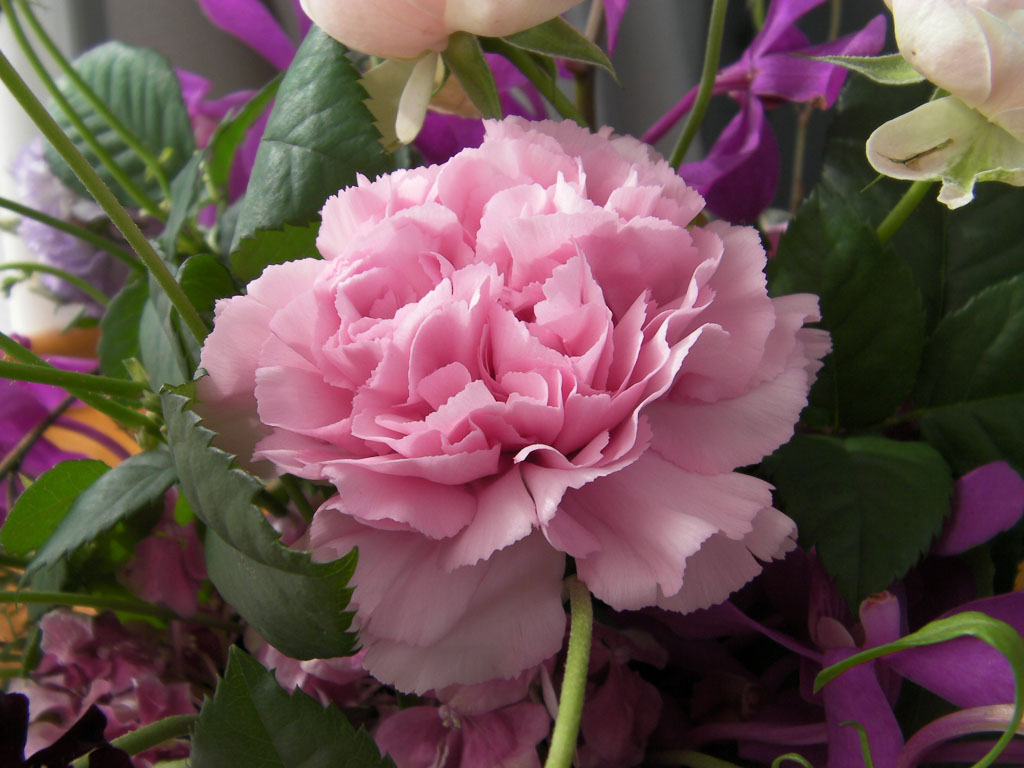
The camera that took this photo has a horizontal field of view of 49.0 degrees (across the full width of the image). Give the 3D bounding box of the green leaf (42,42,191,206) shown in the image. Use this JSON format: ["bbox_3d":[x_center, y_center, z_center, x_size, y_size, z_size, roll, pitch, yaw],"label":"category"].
[{"bbox_3d":[-0.091,-0.060,0.260,0.030,0.035,0.010,-39,16,-11],"label":"green leaf"}]

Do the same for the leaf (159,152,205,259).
[{"bbox_3d":[-0.065,-0.035,0.220,0.006,0.021,0.008,19,3,7],"label":"leaf"}]

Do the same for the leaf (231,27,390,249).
[{"bbox_3d":[-0.035,-0.043,0.197,0.024,0.040,0.012,19,1,-6],"label":"leaf"}]

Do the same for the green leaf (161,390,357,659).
[{"bbox_3d":[-0.039,0.022,0.177,0.021,0.047,0.015,-36,-1,-7],"label":"green leaf"}]

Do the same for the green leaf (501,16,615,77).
[{"bbox_3d":[0.007,-0.056,0.187,0.020,0.008,0.006,24,2,-2],"label":"green leaf"}]

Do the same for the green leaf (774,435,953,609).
[{"bbox_3d":[0.064,0.025,0.207,0.033,0.034,0.010,-4,-29,16],"label":"green leaf"}]

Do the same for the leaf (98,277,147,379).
[{"bbox_3d":[-0.076,-0.011,0.220,0.010,0.020,0.007,6,1,-10],"label":"leaf"}]

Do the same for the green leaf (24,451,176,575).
[{"bbox_3d":[-0.073,0.023,0.200,0.011,0.009,0.034,44,62,9],"label":"green leaf"}]

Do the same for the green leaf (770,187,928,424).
[{"bbox_3d":[0.064,-0.014,0.215,0.029,0.045,0.010,-5,-6,19],"label":"green leaf"}]

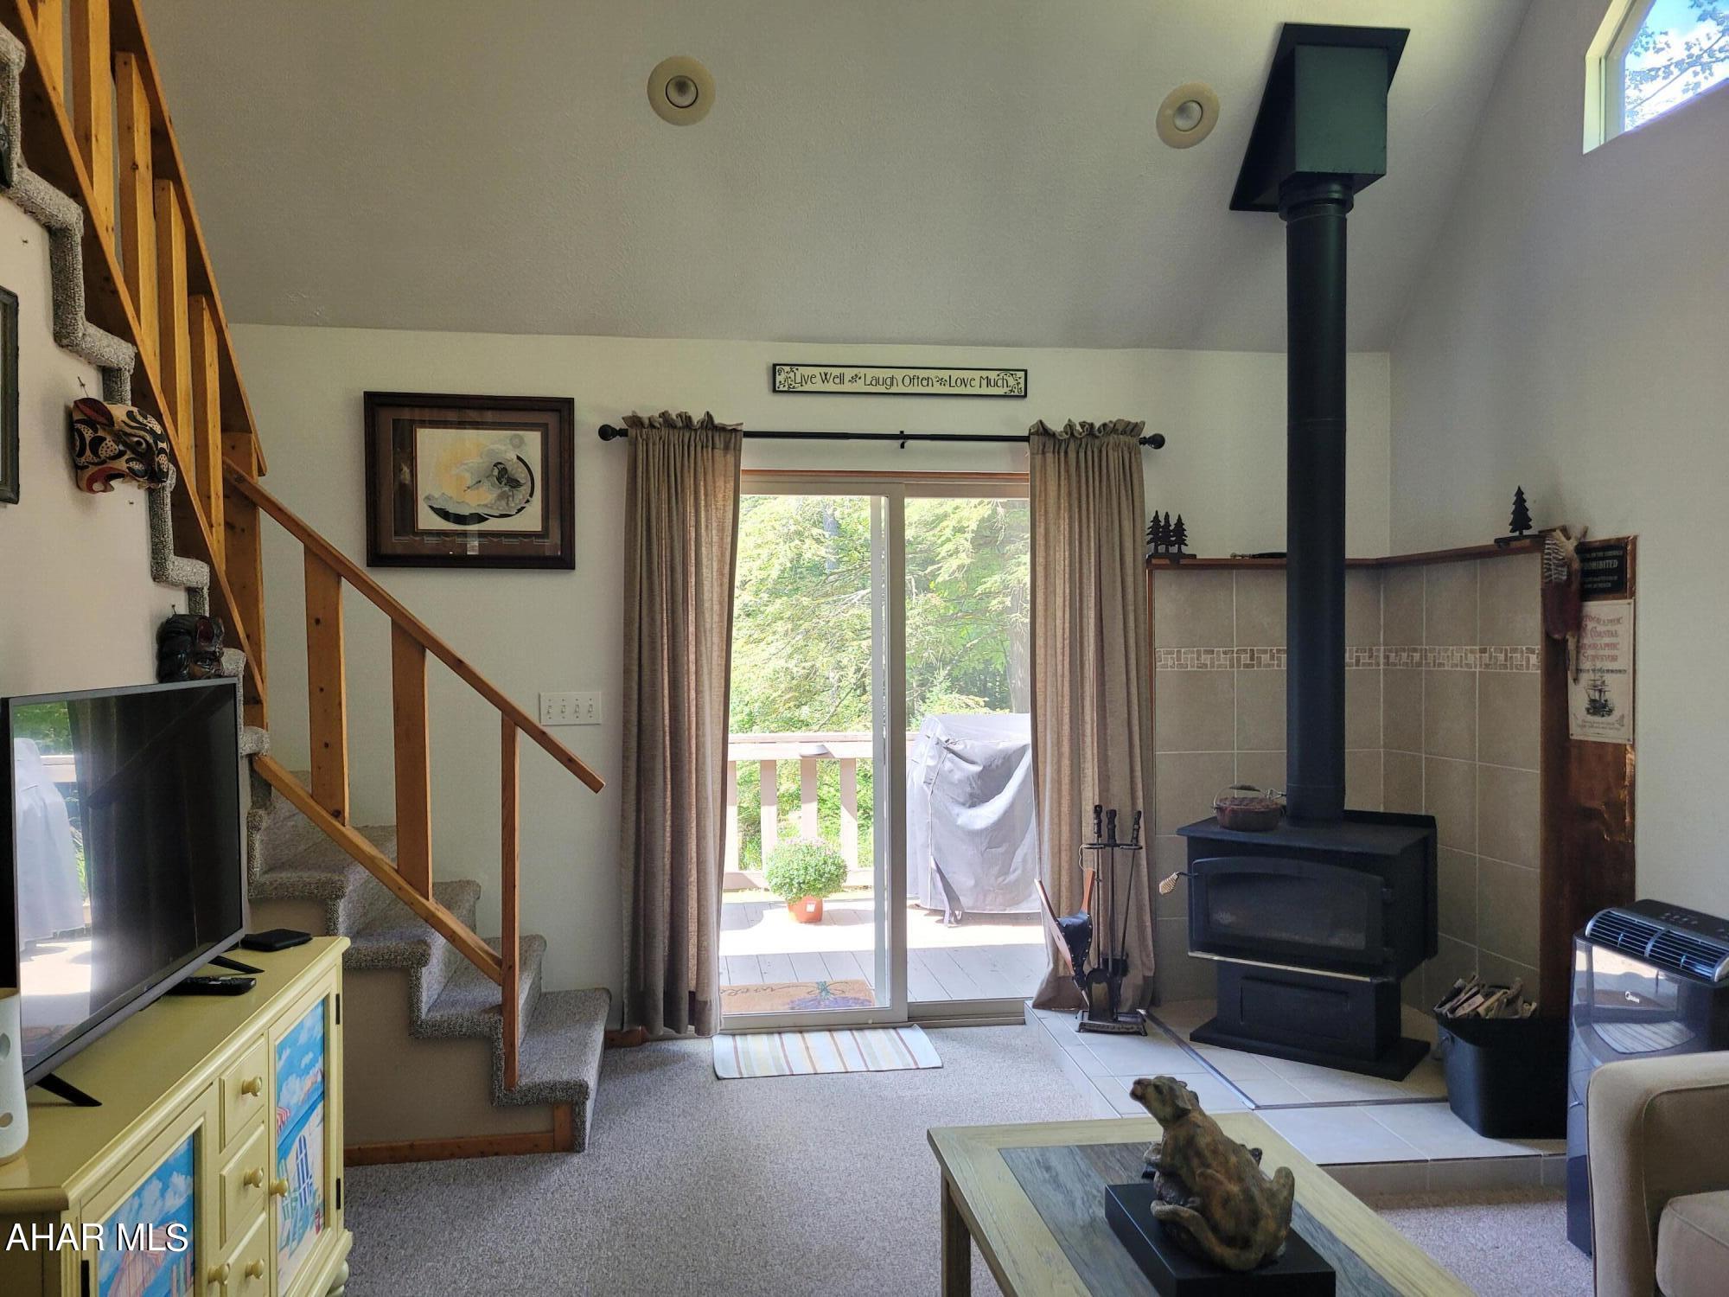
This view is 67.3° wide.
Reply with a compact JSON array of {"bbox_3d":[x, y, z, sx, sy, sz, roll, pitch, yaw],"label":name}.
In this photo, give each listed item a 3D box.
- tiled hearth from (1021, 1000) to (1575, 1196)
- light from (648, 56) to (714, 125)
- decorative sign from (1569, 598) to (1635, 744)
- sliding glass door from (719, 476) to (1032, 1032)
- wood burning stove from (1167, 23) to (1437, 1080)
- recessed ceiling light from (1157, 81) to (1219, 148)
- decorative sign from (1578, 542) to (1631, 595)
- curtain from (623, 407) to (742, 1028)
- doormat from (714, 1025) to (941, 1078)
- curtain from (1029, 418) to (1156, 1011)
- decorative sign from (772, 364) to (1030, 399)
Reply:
[{"bbox_3d":[1.375,1.346,4.097,1.400,0.090,1.590,0,0,-6],"label":"tiled hearth"},{"bbox_3d":[-0.576,-1.750,4.083,0.205,0.205,0.030,0,43,-6],"label":"light"},{"bbox_3d":[2.105,0.062,3.713,0.012,0.402,0.270,0,0,-6],"label":"decorative sign"},{"bbox_3d":[0.117,0.384,4.801,1.822,2.018,0.120,0,0,-6],"label":"sliding glass door"},{"bbox_3d":[1.460,-0.339,4.228,0.720,3.280,0.740,0,0,39],"label":"wood burning stove"},{"bbox_3d":[1.065,-1.748,4.265,0.205,0.205,0.030,0,43,-6],"label":"recessed ceiling light"},{"bbox_3d":[2.103,-0.220,3.732,0.014,0.134,0.261,0,0,-6],"label":"decorative sign"},{"bbox_3d":[-0.645,0.273,4.587,0.436,2.220,0.130,0,0,-6],"label":"curtain"},{"bbox_3d":[-0.135,1.387,4.450,0.718,0.012,0.437,0,0,-8],"label":"doormat"},{"bbox_3d":[0.833,0.230,4.748,0.476,2.144,0.130,0,0,-6],"label":"curtain"},{"bbox_3d":[0.135,-0.979,4.751,0.940,0.099,0.020,0,0,-6],"label":"decorative sign"}]

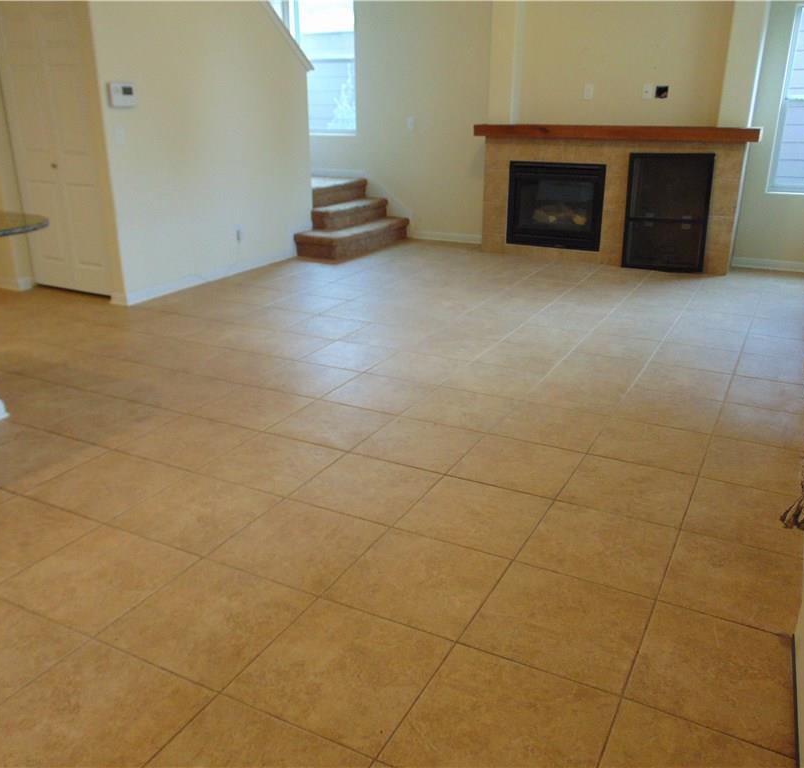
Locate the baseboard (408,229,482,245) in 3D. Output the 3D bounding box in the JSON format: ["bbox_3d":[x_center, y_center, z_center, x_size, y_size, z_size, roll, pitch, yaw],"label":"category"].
[{"bbox_3d":[0.496,-1.620,8.266,1.040,0.090,0.015,10,22,26],"label":"baseboard"}]

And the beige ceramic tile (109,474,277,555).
[{"bbox_3d":[-0.730,0.462,2.673,0.440,0.012,0.440,10,23,26],"label":"beige ceramic tile"}]

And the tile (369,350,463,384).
[{"bbox_3d":[0.104,-0.092,4.259,0.452,0.010,0.452,10,23,26],"label":"tile"}]

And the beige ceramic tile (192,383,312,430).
[{"bbox_3d":[-0.708,0.115,3.606,0.440,0.012,0.440,10,23,26],"label":"beige ceramic tile"}]

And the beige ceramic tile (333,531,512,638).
[{"bbox_3d":[0.057,0.611,2.320,0.447,0.010,0.447,10,22,26],"label":"beige ceramic tile"}]

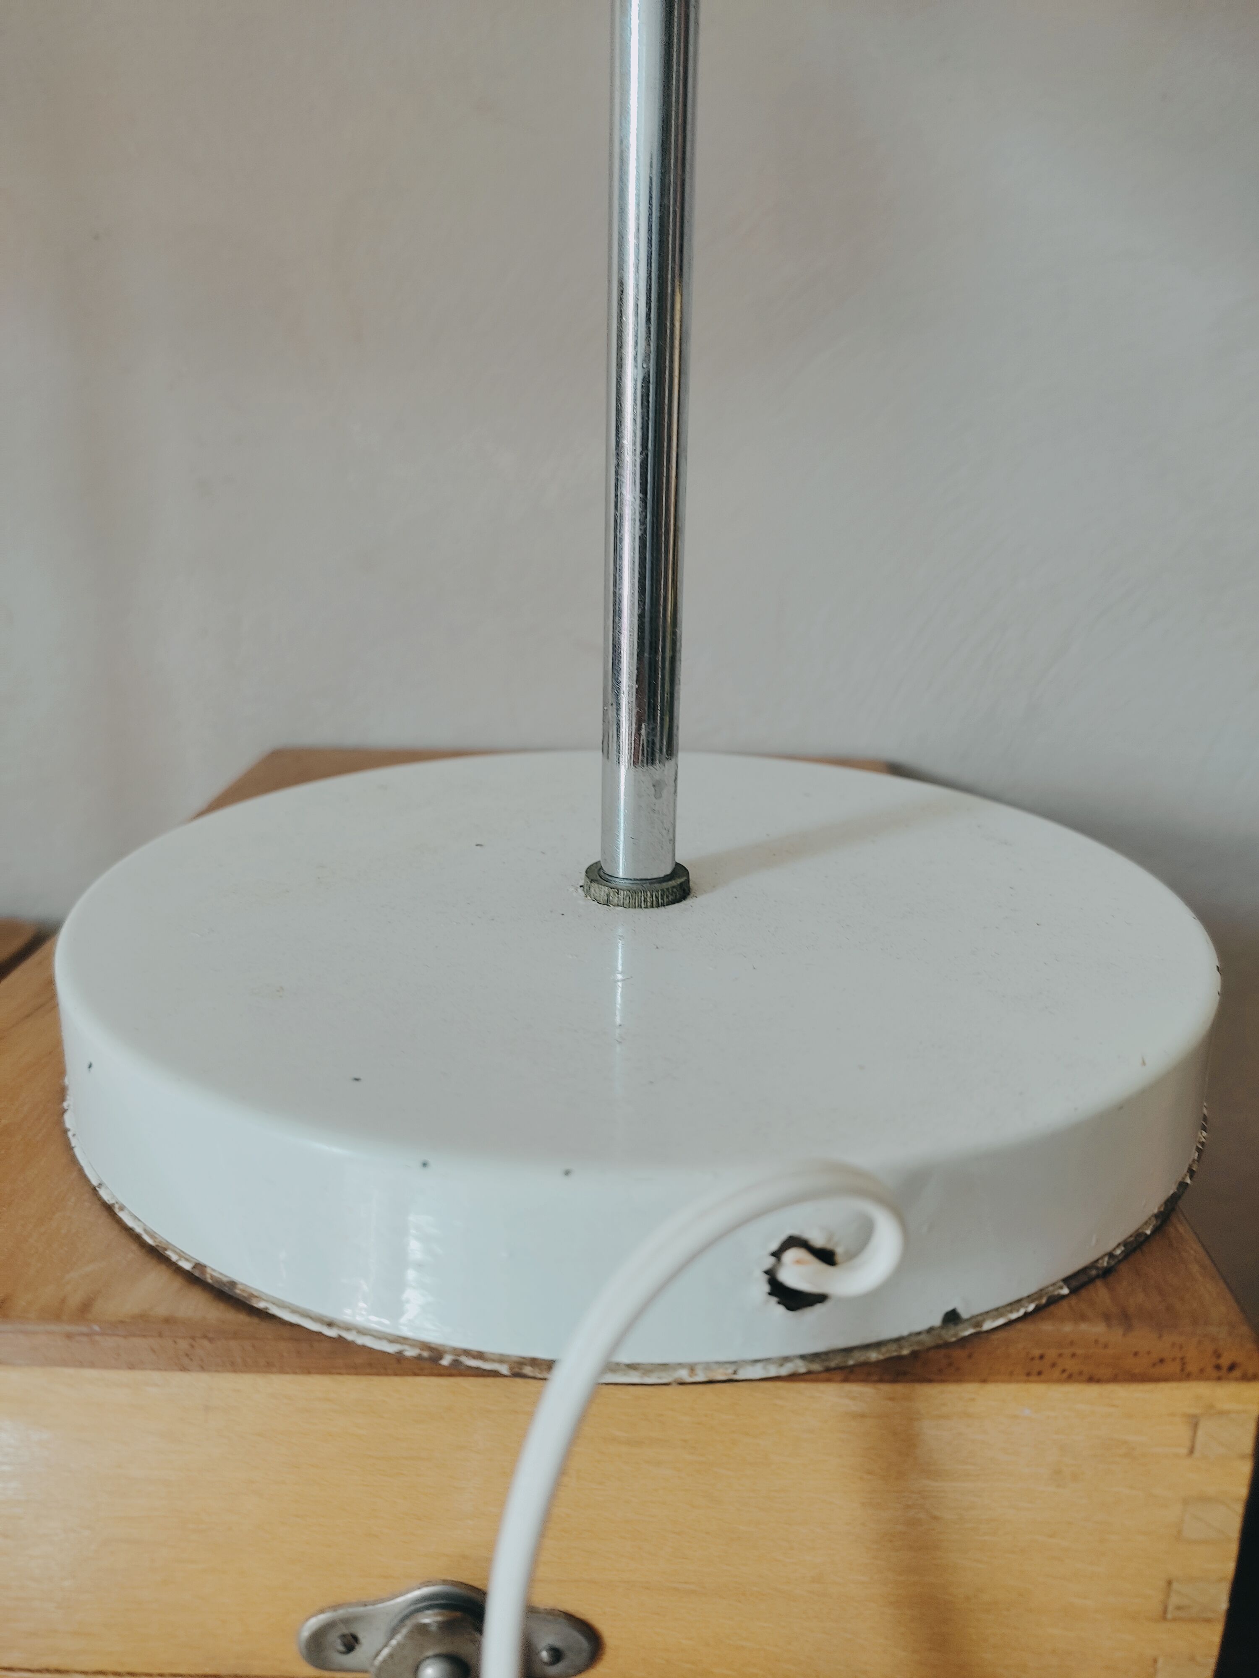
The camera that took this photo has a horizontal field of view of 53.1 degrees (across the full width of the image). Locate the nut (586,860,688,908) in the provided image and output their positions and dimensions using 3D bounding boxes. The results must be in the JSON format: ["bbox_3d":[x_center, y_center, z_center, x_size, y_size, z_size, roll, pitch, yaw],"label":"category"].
[{"bbox_3d":[0.002,0.009,0.250,0.021,0.004,0.021,1,17,0],"label":"nut"}]

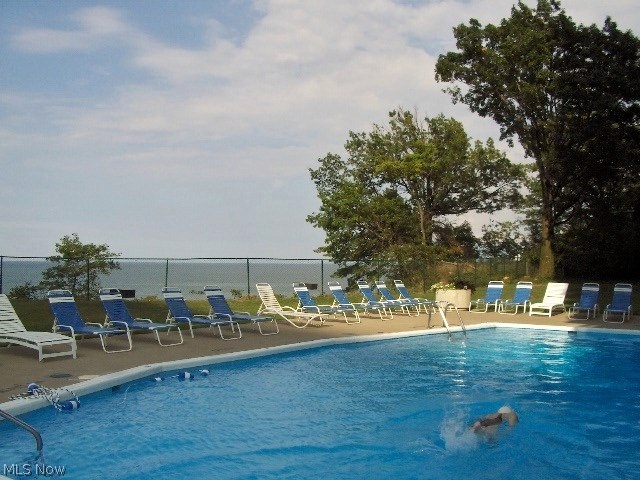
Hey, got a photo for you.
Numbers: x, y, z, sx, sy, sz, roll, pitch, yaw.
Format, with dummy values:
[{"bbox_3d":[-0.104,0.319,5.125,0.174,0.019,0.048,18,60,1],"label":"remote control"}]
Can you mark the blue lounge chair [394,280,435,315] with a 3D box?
[{"bbox_3d":[3.600,1.962,22.823,2.060,1.030,0.645,-1,-3,42],"label":"blue lounge chair"}]

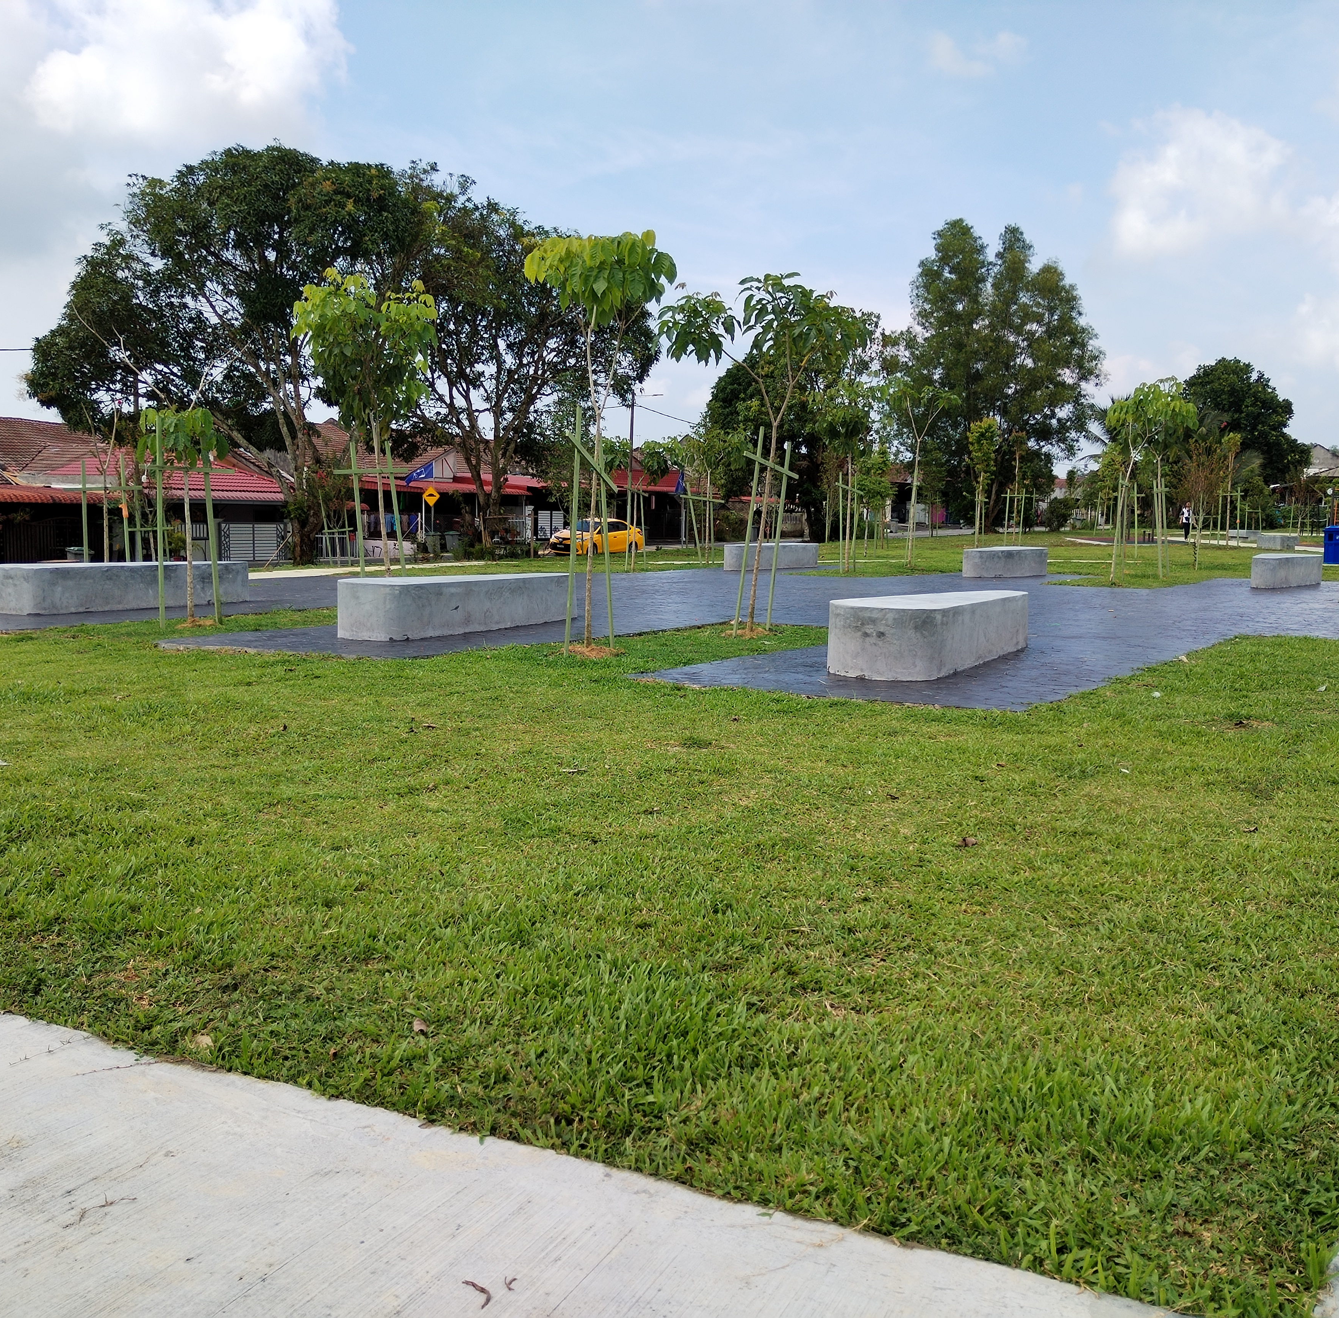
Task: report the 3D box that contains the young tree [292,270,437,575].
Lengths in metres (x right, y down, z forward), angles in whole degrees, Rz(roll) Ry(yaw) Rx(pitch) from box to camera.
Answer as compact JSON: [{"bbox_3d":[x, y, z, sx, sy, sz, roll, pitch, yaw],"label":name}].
[{"bbox_3d":[-5.030,-3.845,21.733,2.396,4.996,2.396,0,6,0],"label":"young tree"}]

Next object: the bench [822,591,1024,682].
[{"bbox_3d":[2.203,-0.241,10.817,0.880,0.520,2.950,5,7,31],"label":"bench"}]

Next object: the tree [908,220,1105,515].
[{"bbox_3d":[19.220,-15.753,74.045,11.014,17.182,11.014,1,6,0],"label":"tree"}]

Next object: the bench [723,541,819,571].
[{"bbox_3d":[2.154,-2.113,27.317,0.700,0.495,3.000,5,8,34],"label":"bench"}]

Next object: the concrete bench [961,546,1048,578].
[{"bbox_3d":[6.570,-1.867,25.621,0.700,0.495,3.000,5,8,35],"label":"concrete bench"}]

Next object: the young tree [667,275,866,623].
[{"bbox_3d":[0.942,-1.998,12.842,2.030,3.434,1.726,0,6,0],"label":"young tree"}]

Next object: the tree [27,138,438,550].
[{"bbox_3d":[-11.191,-7.658,33.717,10.451,10.494,10.451,1,6,0],"label":"tree"}]

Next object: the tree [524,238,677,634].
[{"bbox_3d":[-0.609,-1.902,11.473,1.301,3.572,1.301,0,6,0],"label":"tree"}]

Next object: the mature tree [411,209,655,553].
[{"bbox_3d":[-4.619,-9.158,43.357,8.175,11.569,8.175,1,6,0],"label":"mature tree"}]

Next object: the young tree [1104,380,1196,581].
[{"bbox_3d":[8.802,-3.254,24.178,1.685,3.665,1.685,0,6,0],"label":"young tree"}]

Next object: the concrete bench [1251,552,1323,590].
[{"bbox_3d":[11.041,-1.578,23.555,0.880,0.520,2.950,5,8,33],"label":"concrete bench"}]

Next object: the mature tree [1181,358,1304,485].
[{"bbox_3d":[27.626,-10.318,64.000,6.191,8.587,5.991,0,6,0],"label":"mature tree"}]

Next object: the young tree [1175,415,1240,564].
[{"bbox_3d":[12.186,-3.641,29.620,1.435,3.242,1.435,1,6,0],"label":"young tree"}]

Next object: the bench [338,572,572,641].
[{"bbox_3d":[-2.063,-0.560,13.323,0.880,0.520,2.950,5,8,34],"label":"bench"}]

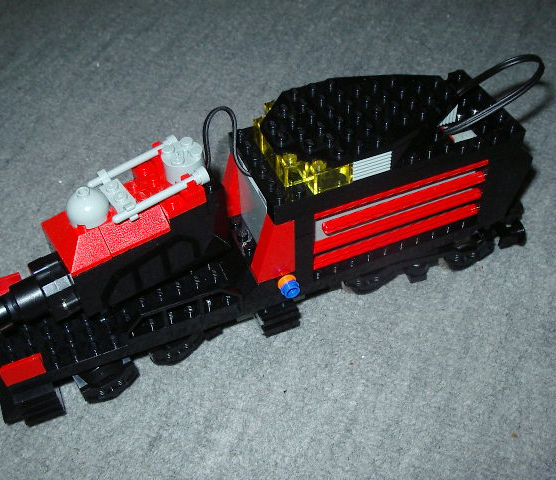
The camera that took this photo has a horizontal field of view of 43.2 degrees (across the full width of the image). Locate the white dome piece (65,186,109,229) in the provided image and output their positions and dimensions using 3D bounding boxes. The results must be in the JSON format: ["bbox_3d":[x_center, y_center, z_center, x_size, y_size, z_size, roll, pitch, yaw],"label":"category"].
[{"bbox_3d":[-0.071,-0.013,0.258,0.016,0.011,0.016,-2,46,2],"label":"white dome piece"}]

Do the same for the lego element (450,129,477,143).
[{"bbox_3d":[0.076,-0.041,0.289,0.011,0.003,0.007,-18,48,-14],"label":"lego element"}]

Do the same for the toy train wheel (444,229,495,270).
[{"bbox_3d":[0.087,0.005,0.330,0.025,0.017,0.009,-15,47,-12],"label":"toy train wheel"}]

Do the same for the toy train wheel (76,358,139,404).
[{"bbox_3d":[-0.069,0.058,0.285,0.025,0.017,0.009,-26,51,-21],"label":"toy train wheel"}]

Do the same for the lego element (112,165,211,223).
[{"bbox_3d":[-0.043,-0.016,0.260,0.040,0.006,0.006,-29,51,-17],"label":"lego element"}]

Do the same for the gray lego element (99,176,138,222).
[{"bbox_3d":[-0.060,-0.016,0.264,0.008,0.006,0.028,-26,50,-21],"label":"gray lego element"}]

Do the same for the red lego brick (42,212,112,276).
[{"bbox_3d":[-0.076,-0.003,0.261,0.016,0.010,0.032,-26,51,-21],"label":"red lego brick"}]

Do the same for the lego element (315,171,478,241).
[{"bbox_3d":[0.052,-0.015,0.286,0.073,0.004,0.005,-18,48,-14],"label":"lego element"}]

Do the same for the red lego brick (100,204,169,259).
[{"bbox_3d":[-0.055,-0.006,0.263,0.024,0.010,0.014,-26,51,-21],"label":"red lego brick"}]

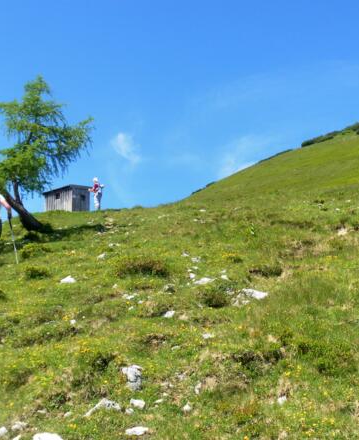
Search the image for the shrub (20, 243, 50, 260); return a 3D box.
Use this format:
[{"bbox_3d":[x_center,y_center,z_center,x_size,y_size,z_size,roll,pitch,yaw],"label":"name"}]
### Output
[{"bbox_3d":[-2.789,0.615,11.500,0.550,0.310,0.500,2,-7,-14],"label":"shrub"}]

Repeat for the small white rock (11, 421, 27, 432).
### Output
[{"bbox_3d":[-0.977,1.253,3.600,0.100,0.070,0.085,0,-12,0],"label":"small white rock"}]

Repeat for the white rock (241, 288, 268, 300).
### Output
[{"bbox_3d":[0.783,0.778,6.200,0.280,0.100,0.200,-1,-7,7],"label":"white rock"}]

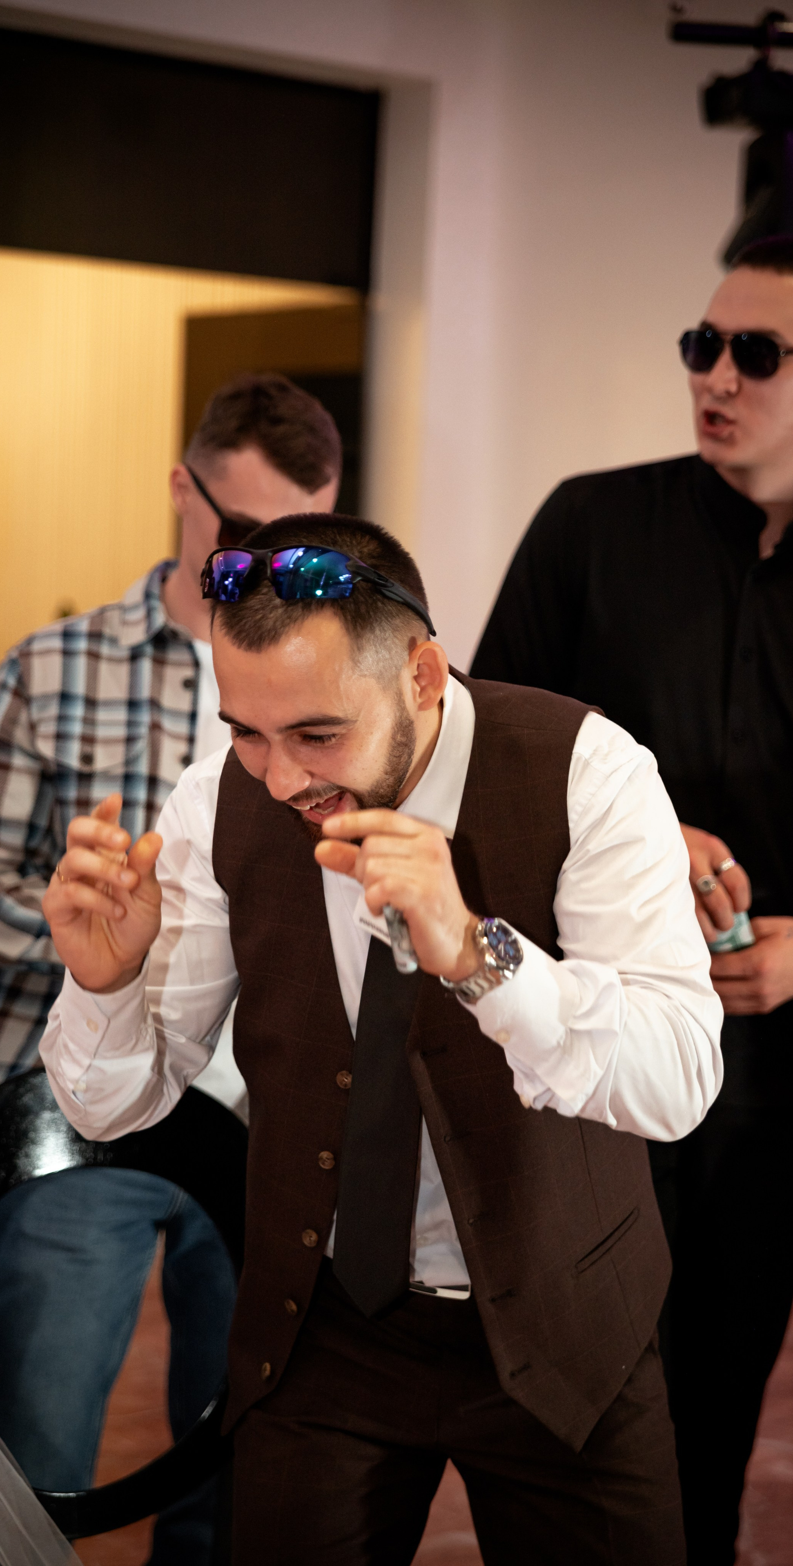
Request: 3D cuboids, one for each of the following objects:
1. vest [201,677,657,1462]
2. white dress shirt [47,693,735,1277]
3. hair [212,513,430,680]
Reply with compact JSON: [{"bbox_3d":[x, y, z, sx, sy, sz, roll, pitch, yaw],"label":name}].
[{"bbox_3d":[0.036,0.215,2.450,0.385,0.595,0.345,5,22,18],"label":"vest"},{"bbox_3d":[-0.011,0.159,2.350,0.530,0.520,0.430,5,18,16],"label":"white dress shirt"},{"bbox_3d":[-0.054,-0.126,2.280,0.165,0.155,0.195,7,36,32],"label":"hair"}]

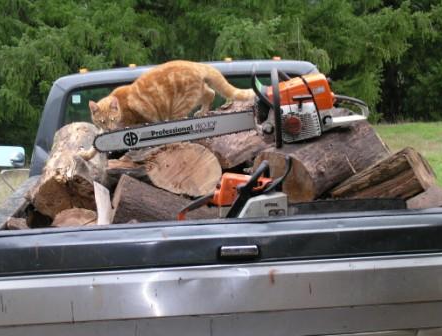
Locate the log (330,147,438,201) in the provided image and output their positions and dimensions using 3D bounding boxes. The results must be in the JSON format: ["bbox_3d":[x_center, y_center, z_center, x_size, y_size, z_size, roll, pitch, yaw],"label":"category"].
[{"bbox_3d":[0.603,0.078,4.225,0.349,0.165,0.150,-28,9,33],"label":"log"}]

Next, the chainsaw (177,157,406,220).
[{"bbox_3d":[0.253,0.093,4.040,0.815,0.270,0.240,-2,2,0],"label":"chainsaw"}]

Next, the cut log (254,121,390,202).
[{"bbox_3d":[0.417,-0.019,4.380,0.509,0.225,0.225,-16,11,-39],"label":"cut log"}]

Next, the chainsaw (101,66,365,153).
[{"bbox_3d":[0.049,-0.219,4.550,1.123,0.310,0.260,-8,3,-5],"label":"chainsaw"}]

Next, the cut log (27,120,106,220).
[{"bbox_3d":[-0.596,0.005,4.485,0.260,0.200,0.504,-2,21,0],"label":"cut log"}]

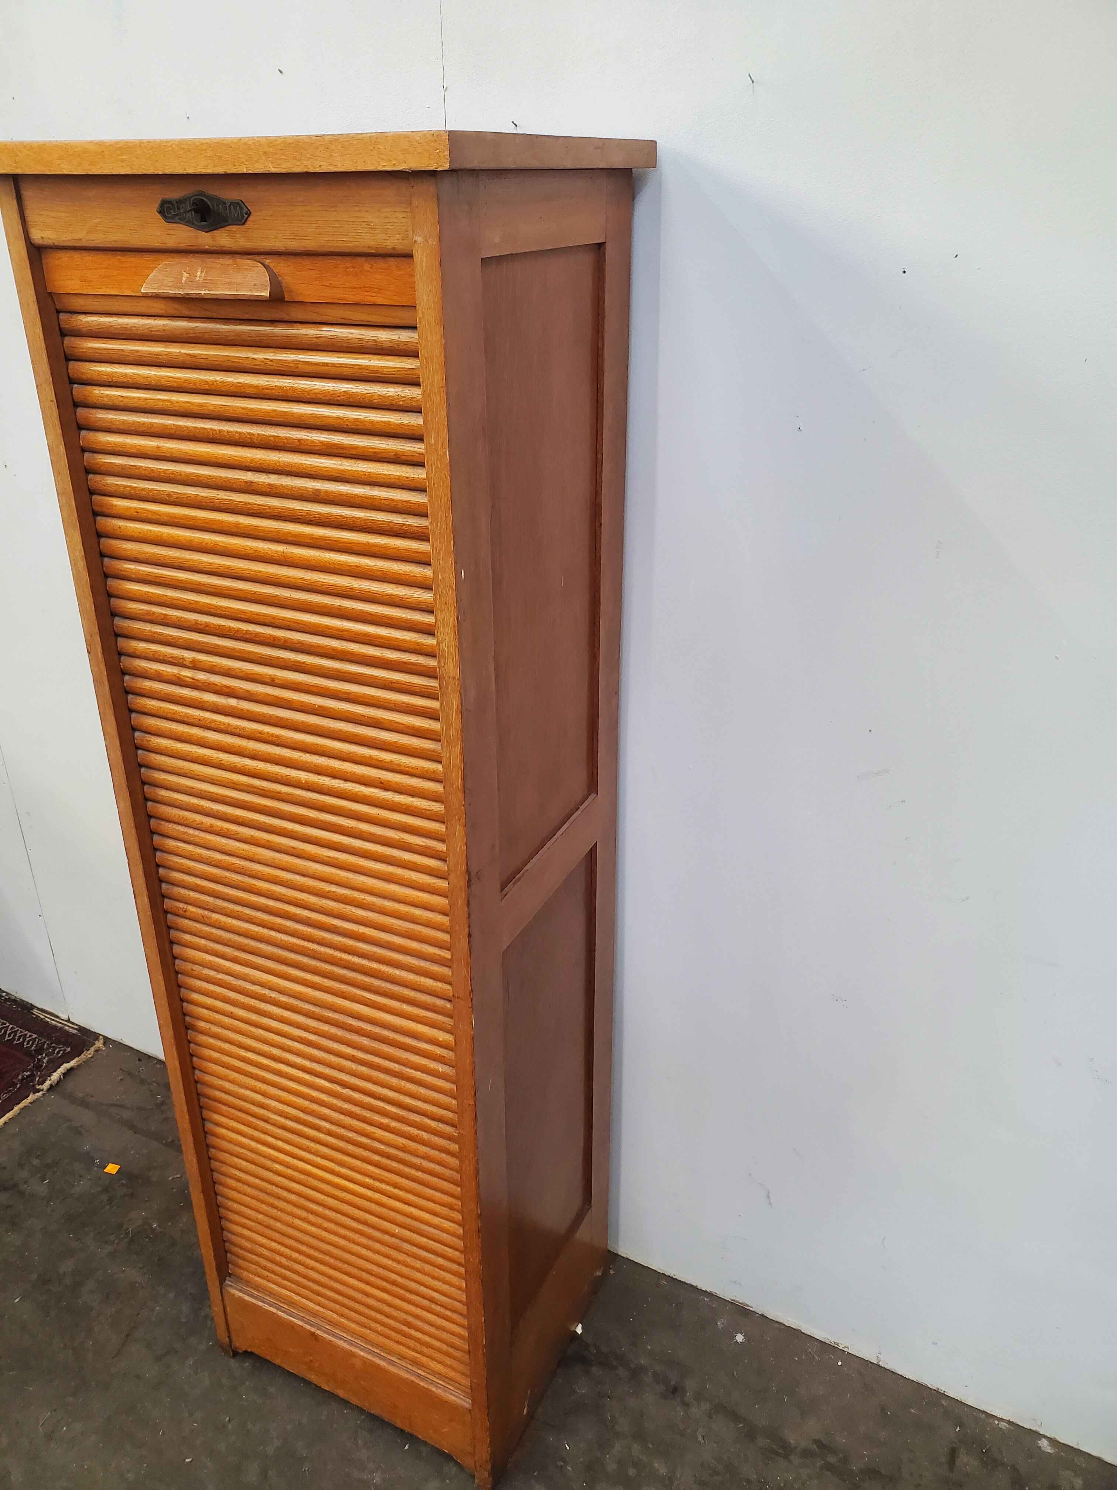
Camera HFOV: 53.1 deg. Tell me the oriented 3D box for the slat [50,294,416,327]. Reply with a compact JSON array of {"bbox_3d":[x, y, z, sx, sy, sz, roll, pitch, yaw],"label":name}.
[{"bbox_3d":[-0.250,-0.328,0.843,0.358,0.014,0.013,12,28,23],"label":"slat"}]

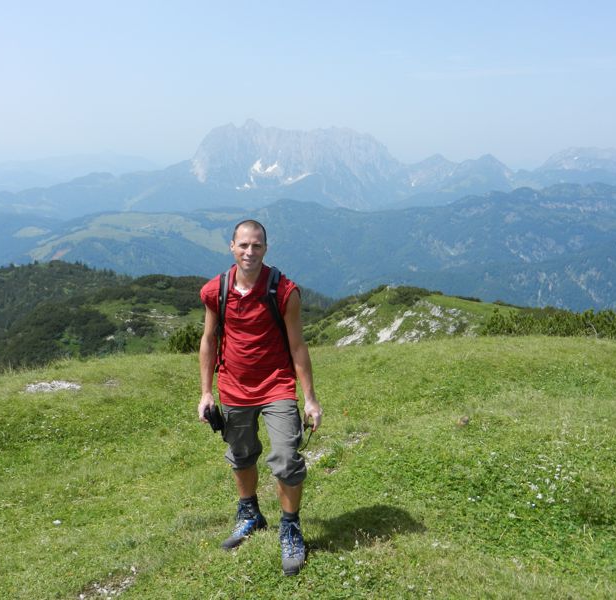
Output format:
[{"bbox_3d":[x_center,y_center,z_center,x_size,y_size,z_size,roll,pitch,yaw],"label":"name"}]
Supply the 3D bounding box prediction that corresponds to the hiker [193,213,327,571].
[{"bbox_3d":[-0.225,0.477,3.856,0.580,1.770,0.600,2,11,12],"label":"hiker"}]

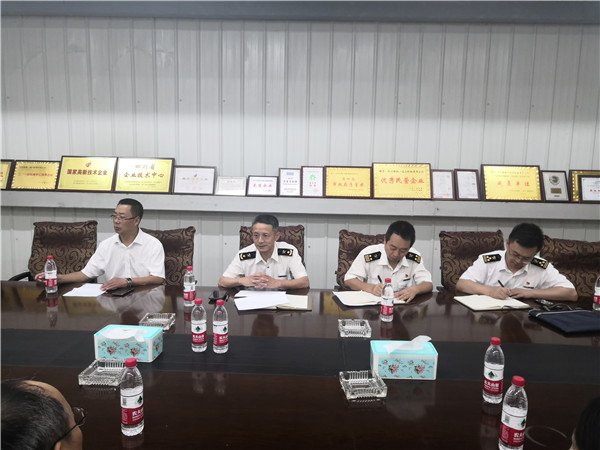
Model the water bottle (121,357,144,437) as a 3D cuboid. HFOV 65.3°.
[{"bbox_3d":[-0.505,0.515,1.408,0.066,0.227,0.066,1,7,1],"label":"water bottle"}]

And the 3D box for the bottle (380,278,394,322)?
[{"bbox_3d":[0.478,0.409,2.547,0.065,0.232,0.065,1,8,2],"label":"bottle"}]

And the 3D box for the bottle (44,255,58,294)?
[{"bbox_3d":[-1.575,0.313,2.960,0.065,0.232,0.065,1,8,2],"label":"bottle"}]

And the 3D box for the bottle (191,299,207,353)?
[{"bbox_3d":[-0.437,0.435,2.031,0.066,0.227,0.066,1,7,1],"label":"bottle"}]

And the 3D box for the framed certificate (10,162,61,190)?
[{"bbox_3d":[-2.841,-0.526,5.032,0.500,0.350,0.025,1,-14,2],"label":"framed certificate"}]

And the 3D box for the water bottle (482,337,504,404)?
[{"bbox_3d":[0.672,0.498,1.612,0.066,0.230,0.066,1,6,2],"label":"water bottle"}]

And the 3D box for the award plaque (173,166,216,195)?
[{"bbox_3d":[-1.122,-0.473,4.985,0.445,0.310,0.022,1,-14,2],"label":"award plaque"}]

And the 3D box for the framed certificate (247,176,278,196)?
[{"bbox_3d":[-0.377,-0.390,4.738,0.315,0.220,0.025,1,-16,1],"label":"framed certificate"}]

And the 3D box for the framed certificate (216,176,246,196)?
[{"bbox_3d":[-0.715,-0.399,4.851,0.310,0.208,0.020,1,-17,2],"label":"framed certificate"}]

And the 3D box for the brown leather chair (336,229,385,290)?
[{"bbox_3d":[0.547,0.603,3.579,0.630,1.080,0.690,2,8,4],"label":"brown leather chair"}]

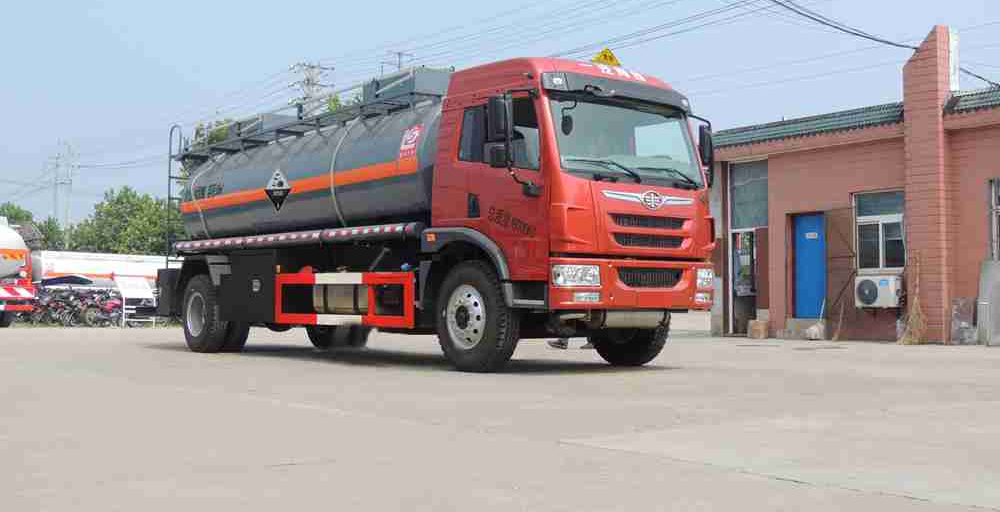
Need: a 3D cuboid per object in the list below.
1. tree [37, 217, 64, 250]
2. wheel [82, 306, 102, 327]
[{"bbox_3d":[-23.341,0.597,60.000,2.200,5.200,2.200,0,-2,0],"label":"tree"},{"bbox_3d":[-11.666,1.728,33.000,0.620,0.630,0.120,2,-3,-30],"label":"wheel"}]

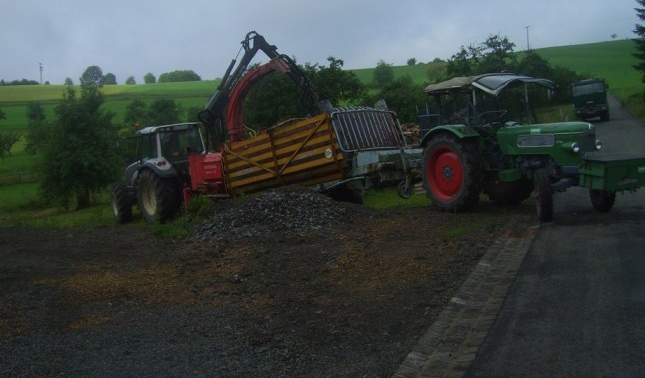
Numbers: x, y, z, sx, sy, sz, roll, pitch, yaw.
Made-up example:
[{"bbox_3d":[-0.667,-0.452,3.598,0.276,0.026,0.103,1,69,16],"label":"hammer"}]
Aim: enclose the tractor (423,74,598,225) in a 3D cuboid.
[{"bbox_3d":[3.480,-0.810,12.550,1.750,2.450,3.500,-6,5,-31],"label":"tractor"}]

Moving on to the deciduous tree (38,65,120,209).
[{"bbox_3d":[-9.436,-2.000,27.500,3.200,5.600,3.200,-3,4,0],"label":"deciduous tree"}]

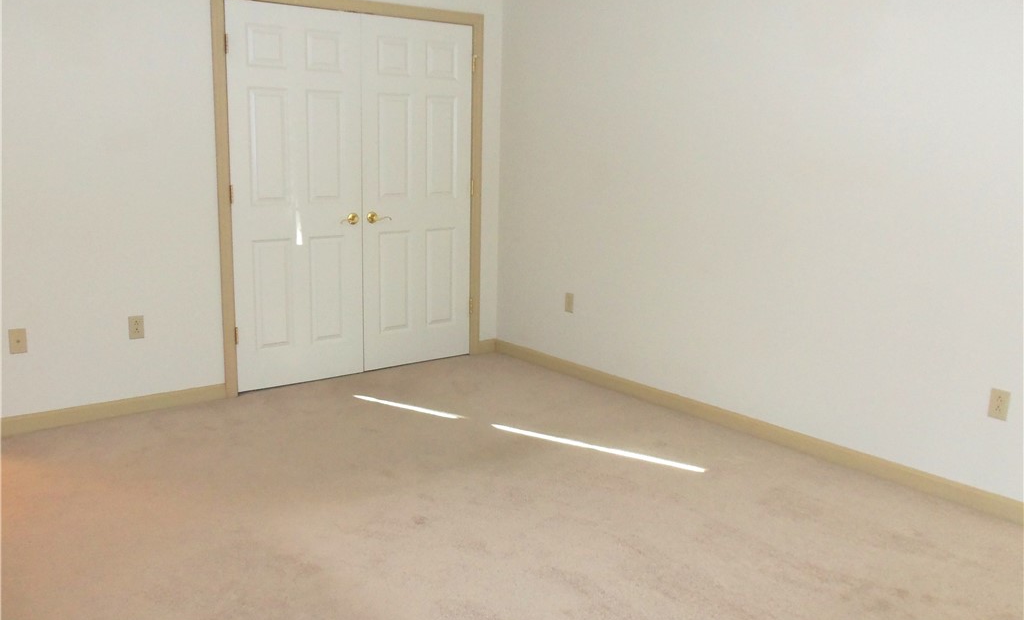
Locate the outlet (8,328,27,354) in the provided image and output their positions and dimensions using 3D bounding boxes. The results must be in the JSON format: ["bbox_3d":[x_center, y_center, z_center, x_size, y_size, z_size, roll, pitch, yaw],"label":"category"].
[{"bbox_3d":[-2.229,0.143,3.740,0.070,0.115,0.008,-8,15,-38],"label":"outlet"}]

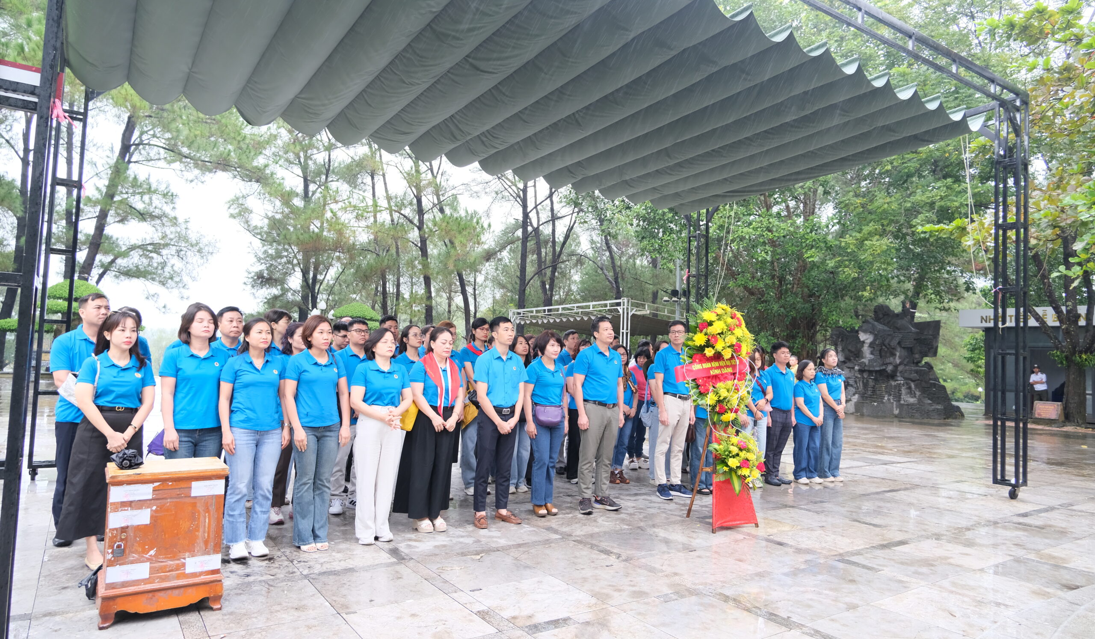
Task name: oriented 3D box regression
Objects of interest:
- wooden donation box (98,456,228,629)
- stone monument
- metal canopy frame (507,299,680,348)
[{"bbox_3d":[-2.000,1.128,3.650,0.545,0.725,0.420,4,-4,-33],"label":"wooden donation box"},{"bbox_3d":[9.750,1.127,20.000,3.500,3.200,1.800,0,-3,25],"label":"stone monument"},{"bbox_3d":[3.103,1.230,27.663,5.980,3.400,7.038,4,-4,-34],"label":"metal canopy frame"}]

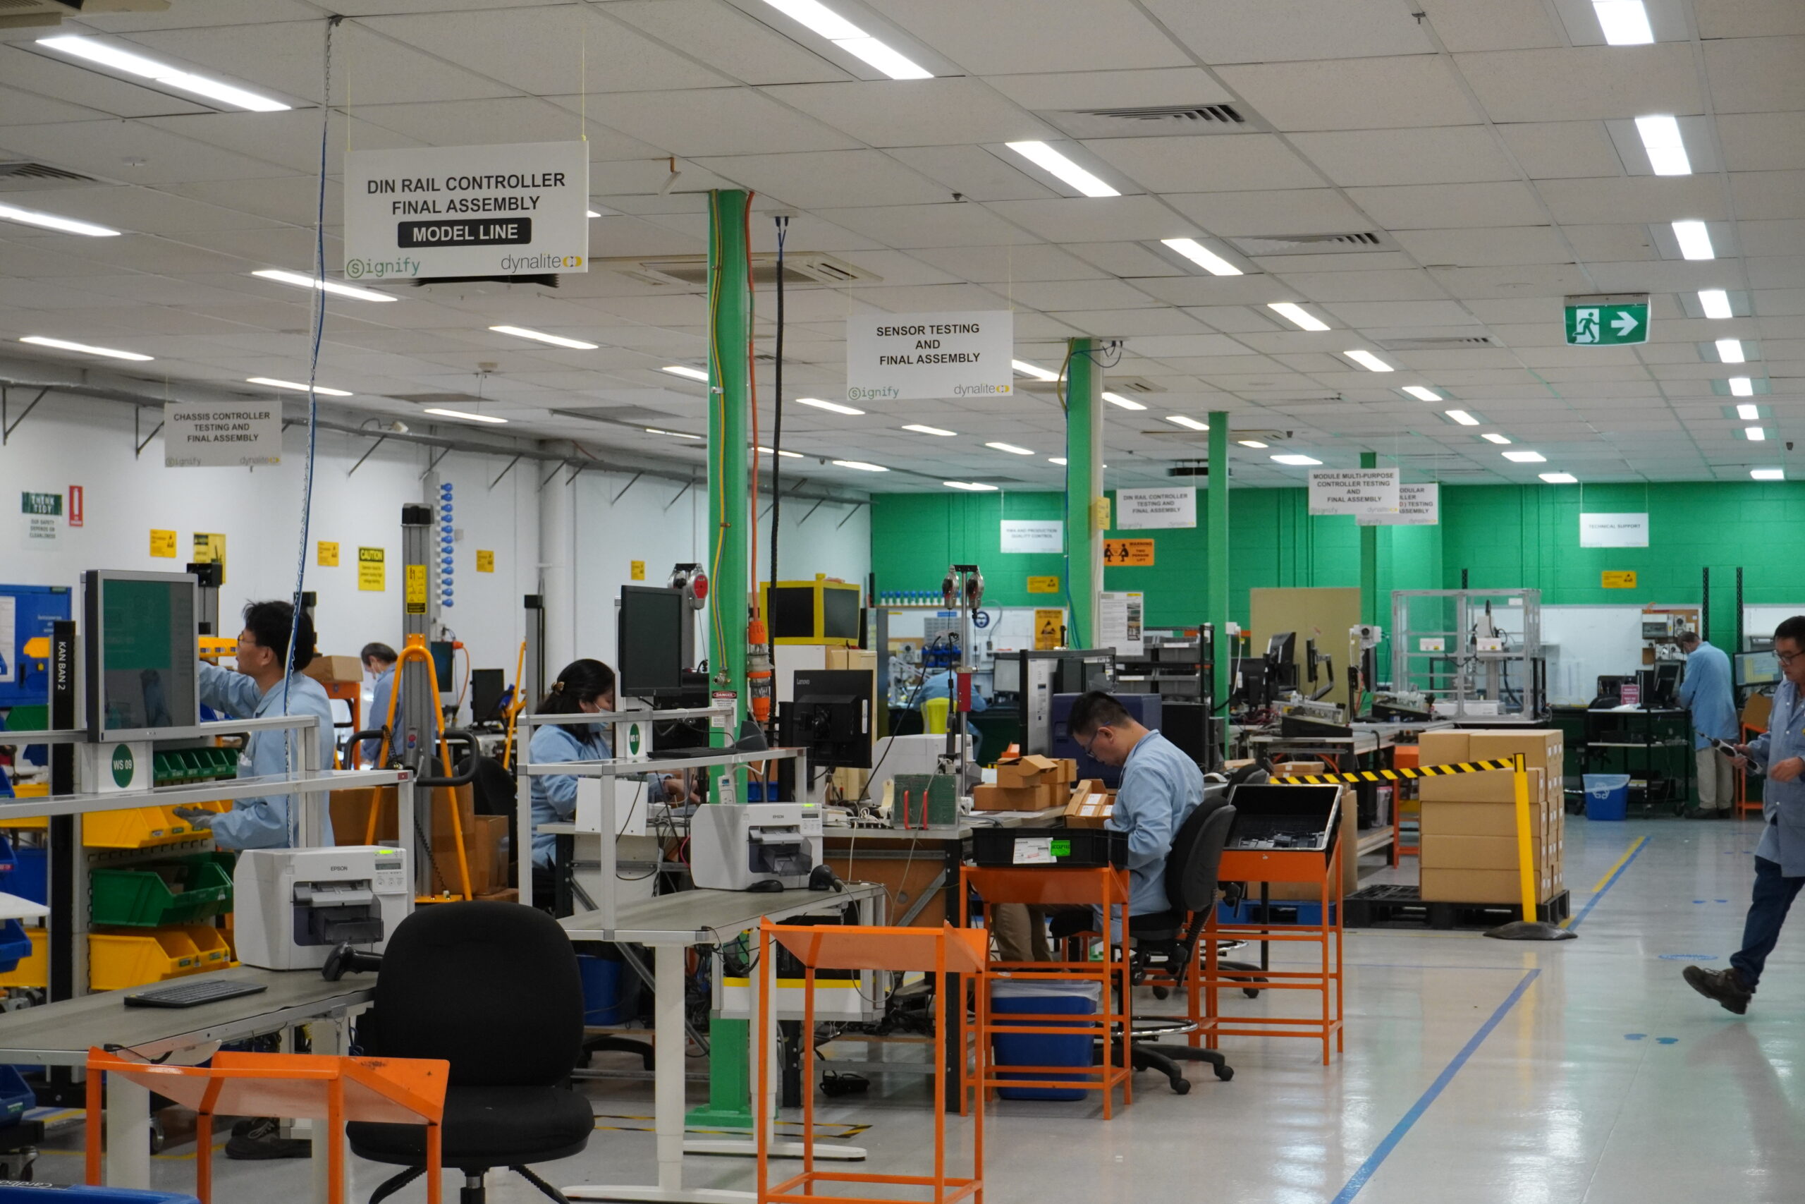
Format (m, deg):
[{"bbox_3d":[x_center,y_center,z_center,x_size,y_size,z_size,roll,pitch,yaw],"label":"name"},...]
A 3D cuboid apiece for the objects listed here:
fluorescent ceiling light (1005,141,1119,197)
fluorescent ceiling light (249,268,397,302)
[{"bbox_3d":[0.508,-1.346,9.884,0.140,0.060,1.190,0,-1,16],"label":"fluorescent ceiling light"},{"bbox_3d":[-2.454,-1.357,13.698,0.113,0.060,1.160,0,-1,16],"label":"fluorescent ceiling light"}]

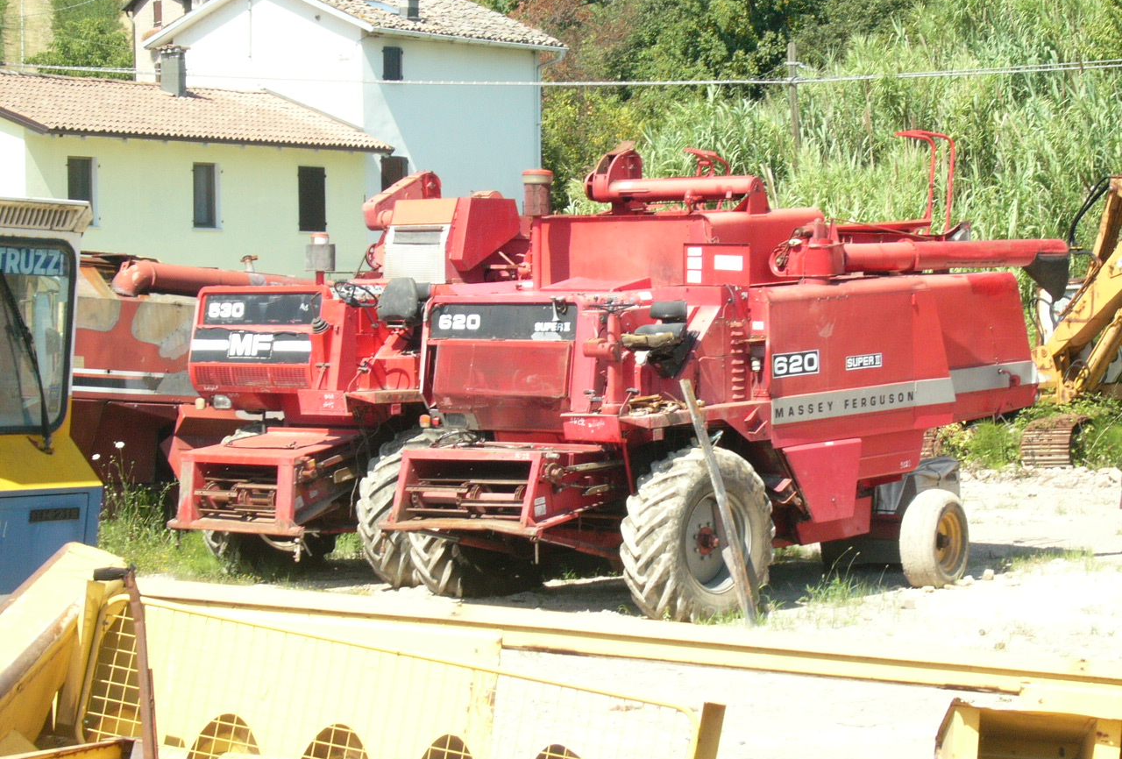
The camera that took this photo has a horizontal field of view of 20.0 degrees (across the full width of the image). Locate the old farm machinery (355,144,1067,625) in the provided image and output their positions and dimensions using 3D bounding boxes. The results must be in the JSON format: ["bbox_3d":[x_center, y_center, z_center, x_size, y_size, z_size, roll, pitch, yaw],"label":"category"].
[{"bbox_3d":[1.505,-0.155,29.789,3.237,4.251,7.264,2,5,42],"label":"old farm machinery"}]

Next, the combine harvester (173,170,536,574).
[{"bbox_3d":[-0.909,-0.128,32.738,2.800,3.950,6.800,2,5,42],"label":"combine harvester"}]

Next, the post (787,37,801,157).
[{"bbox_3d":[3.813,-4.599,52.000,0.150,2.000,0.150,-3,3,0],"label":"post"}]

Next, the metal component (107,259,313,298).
[{"bbox_3d":[-3.380,-0.954,34.532,3.010,0.400,0.350,5,0,-25],"label":"metal component"}]

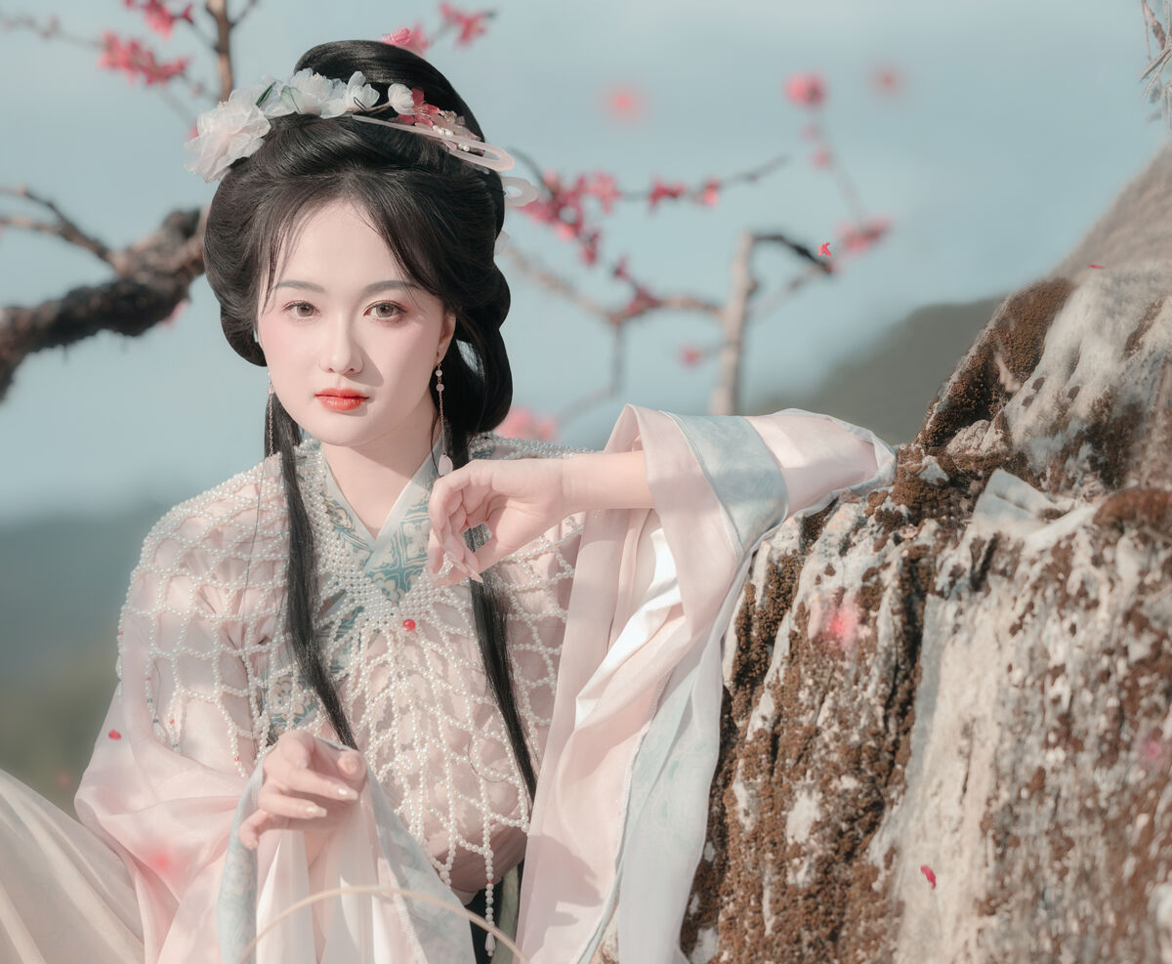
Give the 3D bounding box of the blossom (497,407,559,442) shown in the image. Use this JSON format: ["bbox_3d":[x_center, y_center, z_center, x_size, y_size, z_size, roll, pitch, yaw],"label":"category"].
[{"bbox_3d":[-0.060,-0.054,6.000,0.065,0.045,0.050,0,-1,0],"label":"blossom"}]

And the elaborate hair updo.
[{"bbox_3d":[-0.162,-0.046,4.480,0.235,0.565,0.270,0,-1,15],"label":"elaborate hair updo"}]

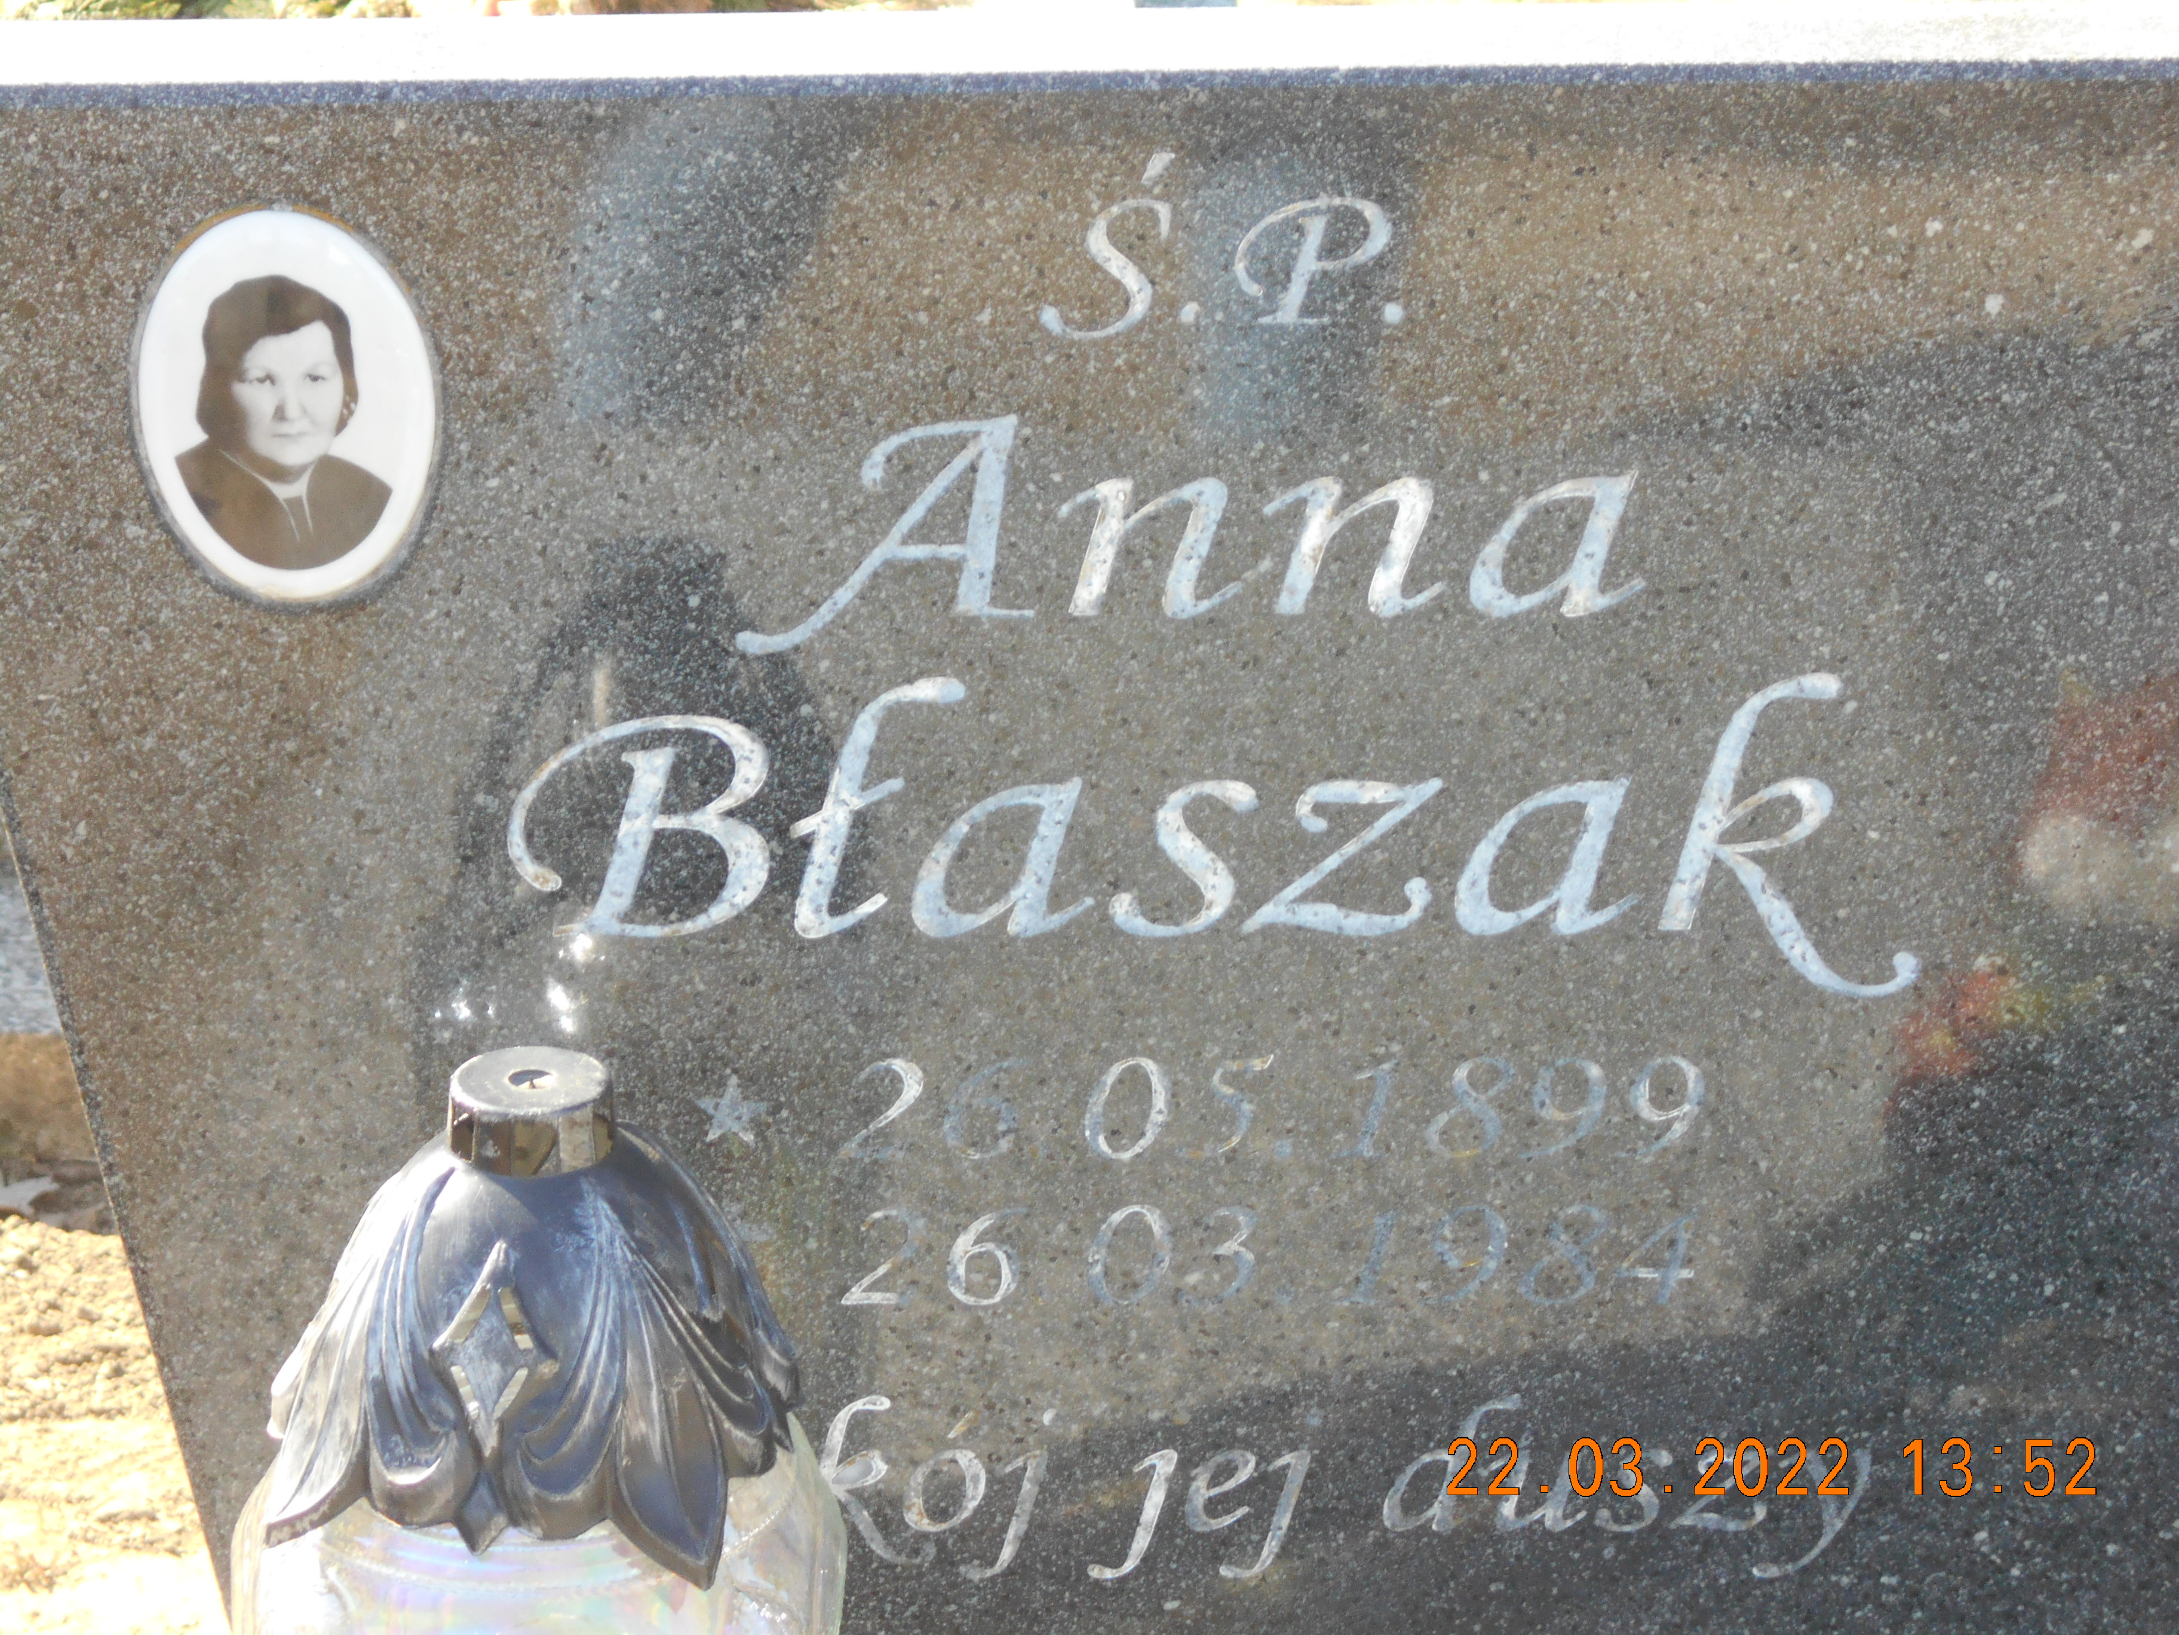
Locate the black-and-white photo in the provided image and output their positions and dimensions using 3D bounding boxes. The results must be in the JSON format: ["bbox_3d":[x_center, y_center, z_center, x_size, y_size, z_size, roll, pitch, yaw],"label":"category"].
[{"bbox_3d":[-0.239,-0.123,2.120,0.090,0.120,0.010,0,18,1],"label":"black-and-white photo"}]

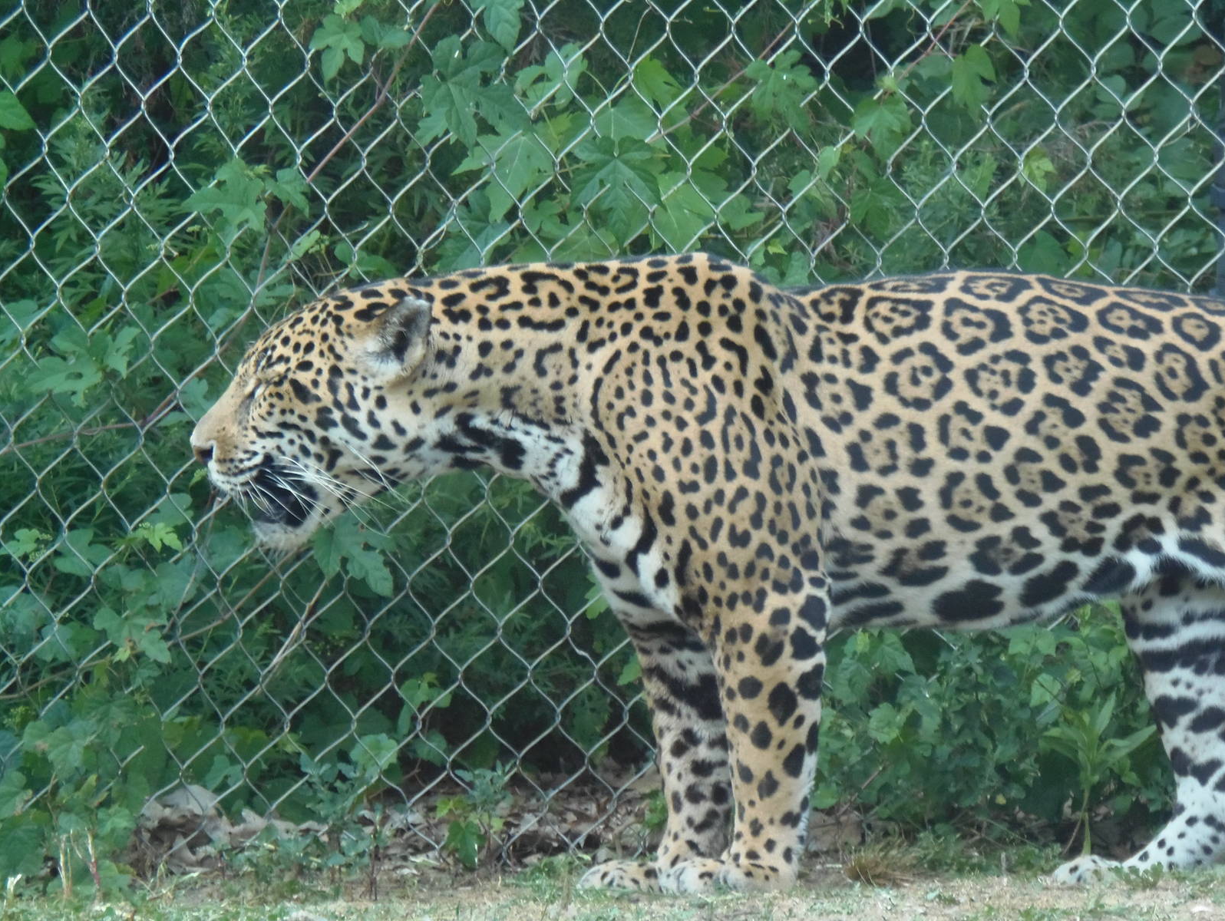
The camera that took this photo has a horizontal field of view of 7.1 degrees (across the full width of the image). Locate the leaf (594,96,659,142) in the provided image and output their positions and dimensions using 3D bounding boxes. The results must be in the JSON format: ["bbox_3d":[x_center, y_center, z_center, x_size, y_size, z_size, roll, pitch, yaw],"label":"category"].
[{"bbox_3d":[0.013,-0.318,9.400,0.066,0.055,0.030,0,2,0],"label":"leaf"}]

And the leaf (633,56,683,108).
[{"bbox_3d":[0.043,-0.358,9.410,0.047,0.053,0.030,0,2,0],"label":"leaf"}]

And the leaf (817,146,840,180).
[{"bbox_3d":[0.228,-0.314,10.460,0.025,0.035,0.014,1,4,0],"label":"leaf"}]

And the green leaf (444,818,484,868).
[{"bbox_3d":[-0.139,0.359,9.290,0.038,0.047,0.030,0,2,0],"label":"green leaf"}]

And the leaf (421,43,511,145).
[{"bbox_3d":[-0.154,-0.387,10.430,0.099,0.109,0.040,1,4,0],"label":"leaf"}]

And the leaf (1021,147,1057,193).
[{"bbox_3d":[0.454,-0.310,10.530,0.036,0.048,0.018,1,4,0],"label":"leaf"}]

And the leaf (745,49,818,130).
[{"bbox_3d":[0.179,-0.391,10.440,0.077,0.083,0.035,1,4,0],"label":"leaf"}]

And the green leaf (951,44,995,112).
[{"bbox_3d":[0.340,-0.360,9.310,0.043,0.061,0.030,0,2,0],"label":"green leaf"}]

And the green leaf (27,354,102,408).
[{"bbox_3d":[-0.580,-0.084,10.460,0.080,0.053,0.045,1,4,0],"label":"green leaf"}]

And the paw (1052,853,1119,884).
[{"bbox_3d":[0.434,0.374,9.070,0.075,0.029,0.075,0,2,0],"label":"paw"}]

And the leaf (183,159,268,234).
[{"bbox_3d":[-0.364,-0.248,9.310,0.079,0.071,0.030,0,2,0],"label":"leaf"}]

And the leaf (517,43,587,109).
[{"bbox_3d":[-0.059,-0.365,9.400,0.067,0.063,0.030,0,2,0],"label":"leaf"}]

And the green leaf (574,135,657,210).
[{"bbox_3d":[0.003,-0.302,10.420,0.092,0.074,0.040,1,4,0],"label":"green leaf"}]

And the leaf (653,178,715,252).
[{"bbox_3d":[0.067,-0.234,9.390,0.061,0.072,0.030,0,2,0],"label":"leaf"}]

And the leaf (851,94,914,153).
[{"bbox_3d":[0.283,-0.355,10.440,0.066,0.060,0.030,1,4,0],"label":"leaf"}]

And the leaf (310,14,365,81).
[{"bbox_3d":[-0.259,-0.389,9.310,0.051,0.063,0.030,0,2,0],"label":"leaf"}]

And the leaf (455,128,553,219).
[{"bbox_3d":[-0.115,-0.305,10.520,0.104,0.094,0.040,1,4,0],"label":"leaf"}]

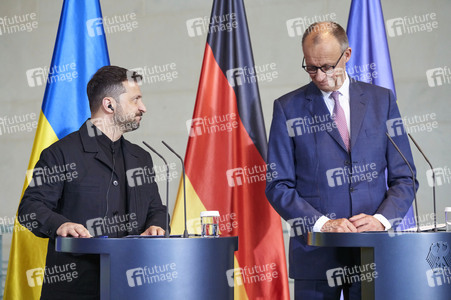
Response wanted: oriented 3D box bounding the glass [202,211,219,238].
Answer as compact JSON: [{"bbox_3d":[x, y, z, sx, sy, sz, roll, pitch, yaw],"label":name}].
[{"bbox_3d":[-0.057,0.279,4.880,0.071,0.100,0.071,0,-2,0],"label":"glass"}]

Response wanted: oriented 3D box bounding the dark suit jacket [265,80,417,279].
[{"bbox_3d":[0.455,0.117,5.150,0.580,0.790,0.400,0,-2,-13],"label":"dark suit jacket"}]

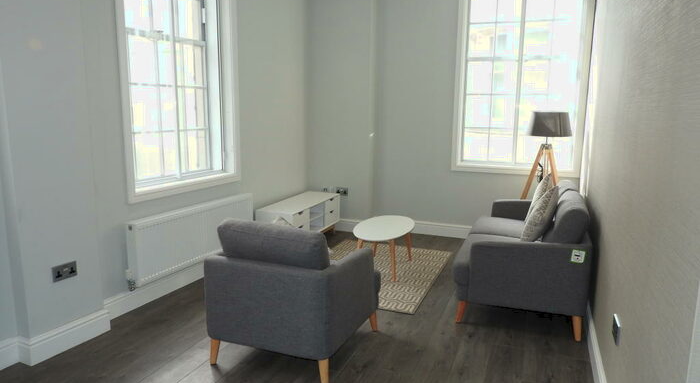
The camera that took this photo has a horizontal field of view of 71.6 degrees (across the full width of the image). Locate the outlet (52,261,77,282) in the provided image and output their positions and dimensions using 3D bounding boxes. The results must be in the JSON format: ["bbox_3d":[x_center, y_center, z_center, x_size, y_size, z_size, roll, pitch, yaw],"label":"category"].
[{"bbox_3d":[-1.641,0.466,2.799,0.010,0.086,0.146,5,10,23],"label":"outlet"}]

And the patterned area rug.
[{"bbox_3d":[0.204,0.690,4.352,1.140,0.012,1.680,4,10,21],"label":"patterned area rug"}]

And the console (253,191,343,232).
[{"bbox_3d":[-0.501,0.336,5.050,0.420,0.465,1.190,4,10,20],"label":"console"}]

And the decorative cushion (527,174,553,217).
[{"bbox_3d":[1.559,0.098,3.967,0.140,0.430,0.430,24,12,4],"label":"decorative cushion"}]

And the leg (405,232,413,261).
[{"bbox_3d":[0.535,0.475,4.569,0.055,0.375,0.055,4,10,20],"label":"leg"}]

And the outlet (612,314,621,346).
[{"bbox_3d":[1.166,0.599,2.118,0.012,0.086,0.146,4,10,21],"label":"outlet"}]

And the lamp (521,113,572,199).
[{"bbox_3d":[1.839,-0.066,4.764,0.550,1.410,0.550,4,10,20],"label":"lamp"}]

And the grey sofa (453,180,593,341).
[{"bbox_3d":[1.322,0.384,3.816,0.810,0.820,1.640,4,10,20],"label":"grey sofa"}]

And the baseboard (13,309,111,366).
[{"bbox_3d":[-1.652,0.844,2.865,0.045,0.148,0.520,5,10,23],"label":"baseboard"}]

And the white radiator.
[{"bbox_3d":[-1.204,0.336,3.938,0.095,0.445,1.390,5,10,23],"label":"white radiator"}]

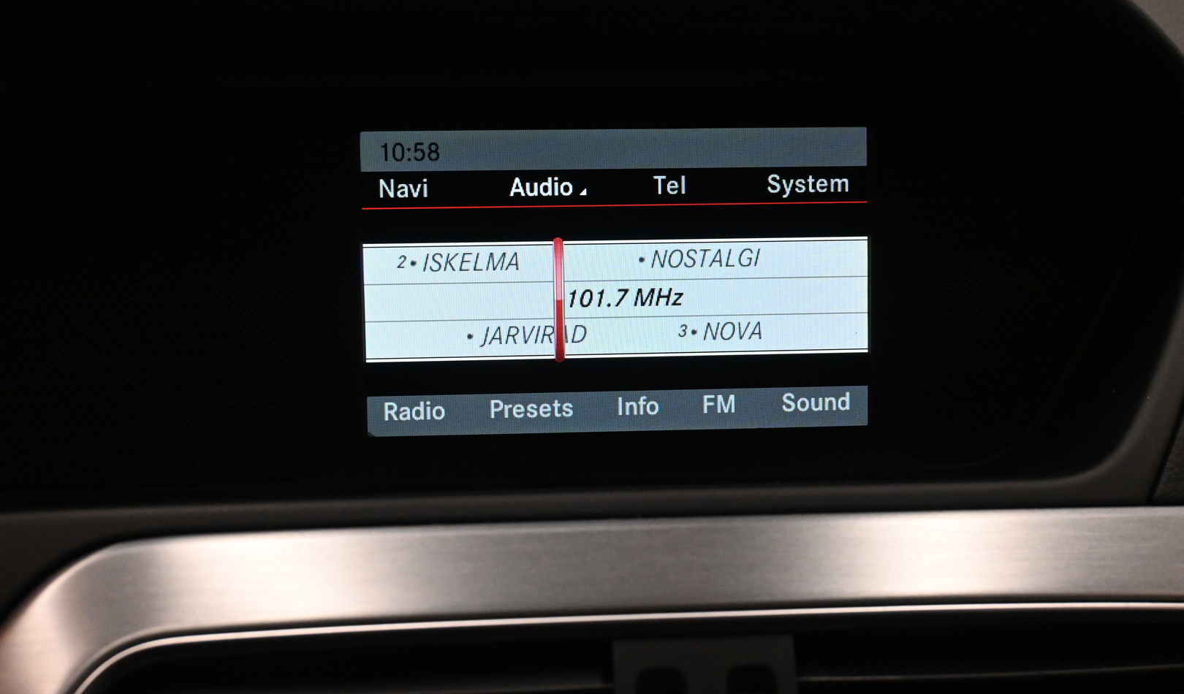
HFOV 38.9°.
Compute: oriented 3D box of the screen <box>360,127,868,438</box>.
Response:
[{"bbox_3d":[0.006,-0.017,0.424,0.126,0.076,0.012,-1,4,-4],"label":"screen"}]

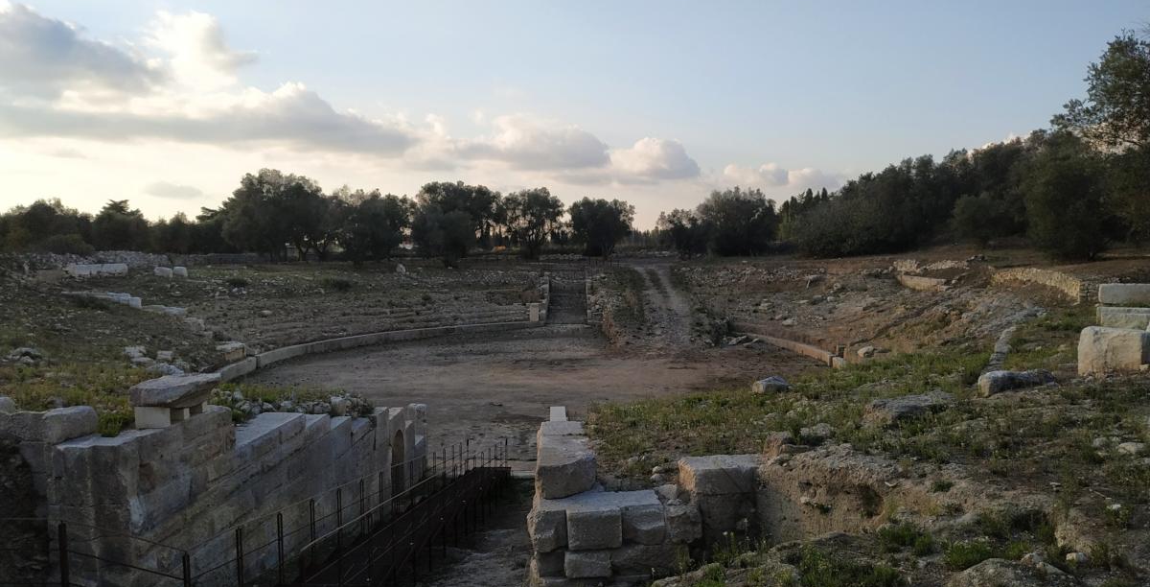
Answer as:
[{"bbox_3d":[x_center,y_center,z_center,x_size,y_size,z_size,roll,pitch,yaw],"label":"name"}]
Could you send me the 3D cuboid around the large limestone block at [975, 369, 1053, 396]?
[{"bbox_3d":[9.440,1.914,17.100,1.600,0.460,0.520,-1,4,-14],"label":"large limestone block"}]

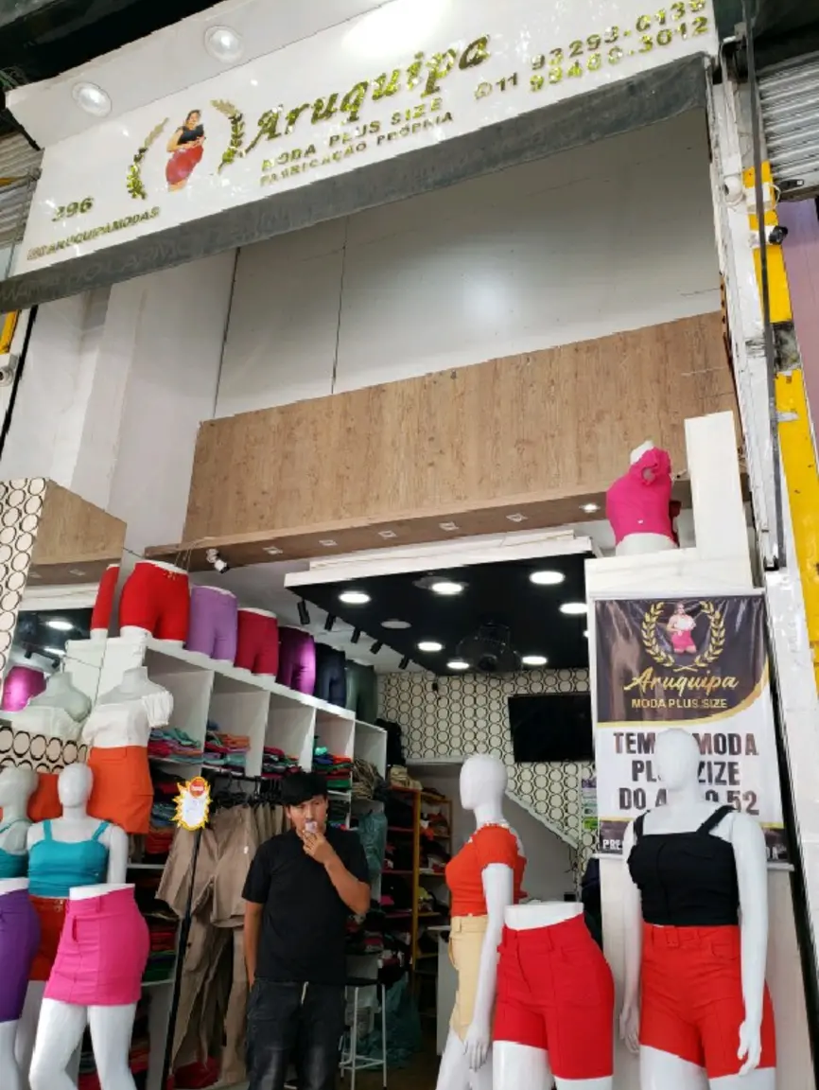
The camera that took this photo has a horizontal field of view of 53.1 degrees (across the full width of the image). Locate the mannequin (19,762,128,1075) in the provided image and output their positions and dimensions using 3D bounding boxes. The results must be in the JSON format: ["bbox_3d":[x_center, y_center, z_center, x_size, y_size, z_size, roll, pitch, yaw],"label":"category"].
[{"bbox_3d":[-1.735,1.972,3.966,0.470,1.790,0.310,1,-21,2],"label":"mannequin"}]

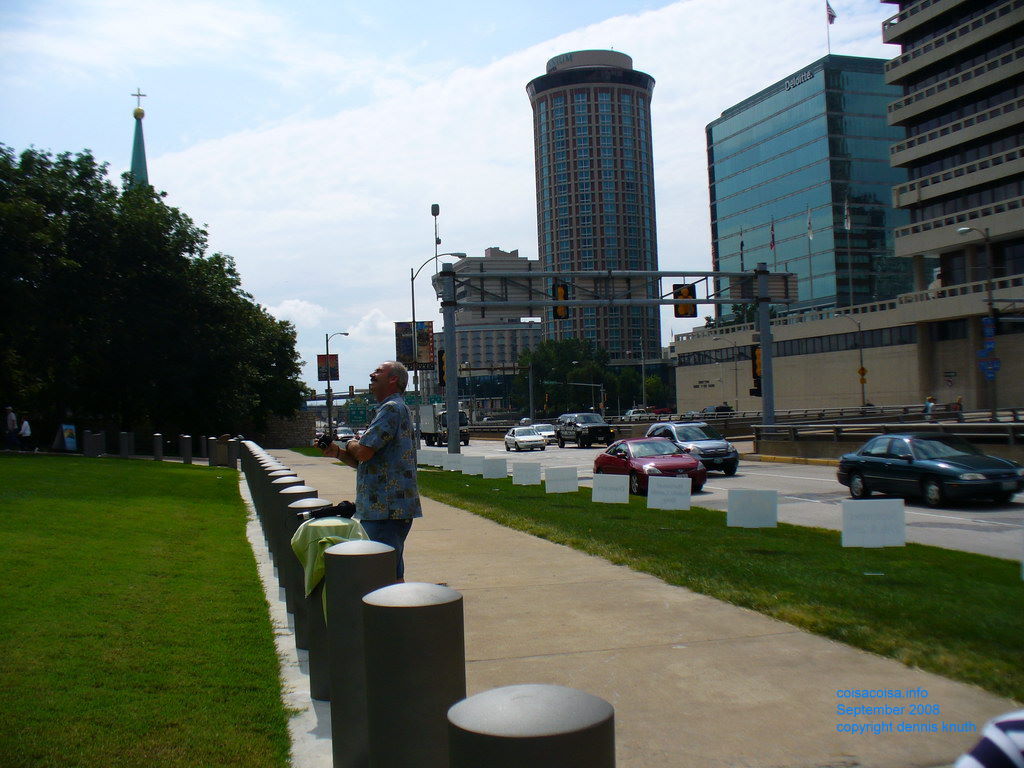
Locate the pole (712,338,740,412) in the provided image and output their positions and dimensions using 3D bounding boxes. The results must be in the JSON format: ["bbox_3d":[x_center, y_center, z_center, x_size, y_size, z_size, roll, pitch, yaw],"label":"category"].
[{"bbox_3d":[21.853,-0.809,111.644,2.700,7.930,0.450,-2,-1,-17],"label":"pole"}]

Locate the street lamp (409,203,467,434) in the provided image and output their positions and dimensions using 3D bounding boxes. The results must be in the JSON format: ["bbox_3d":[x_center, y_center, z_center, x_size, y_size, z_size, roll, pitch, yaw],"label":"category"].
[{"bbox_3d":[-3.228,-1.513,49.818,2.600,10.100,0.450,-2,-1,-14],"label":"street lamp"}]

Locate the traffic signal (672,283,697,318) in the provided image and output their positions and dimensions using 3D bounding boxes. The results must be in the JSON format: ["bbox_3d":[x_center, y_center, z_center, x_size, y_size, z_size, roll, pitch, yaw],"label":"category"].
[{"bbox_3d":[6.878,-3.304,43.566,0.920,1.340,0.400,-2,-1,-14],"label":"traffic signal"}]

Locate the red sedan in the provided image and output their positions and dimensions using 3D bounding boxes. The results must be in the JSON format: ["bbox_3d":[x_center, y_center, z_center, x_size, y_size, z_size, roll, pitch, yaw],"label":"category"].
[{"bbox_3d":[3.638,2.173,29.564,1.810,1.420,4.700,-2,-1,-13],"label":"red sedan"}]

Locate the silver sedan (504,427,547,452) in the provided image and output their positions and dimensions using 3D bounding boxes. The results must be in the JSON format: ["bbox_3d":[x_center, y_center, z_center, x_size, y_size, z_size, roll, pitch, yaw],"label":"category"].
[{"bbox_3d":[0.843,3.524,69.835,1.700,1.380,4.450,-2,-1,-15],"label":"silver sedan"}]

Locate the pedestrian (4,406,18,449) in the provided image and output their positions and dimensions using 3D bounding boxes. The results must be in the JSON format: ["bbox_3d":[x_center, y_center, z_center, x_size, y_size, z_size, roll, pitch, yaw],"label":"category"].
[{"bbox_3d":[-20.112,1.789,44.015,0.550,1.730,0.500,-2,-1,12],"label":"pedestrian"}]

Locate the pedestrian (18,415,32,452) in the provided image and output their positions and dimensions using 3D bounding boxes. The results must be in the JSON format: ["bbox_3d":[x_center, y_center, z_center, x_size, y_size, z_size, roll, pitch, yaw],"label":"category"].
[{"bbox_3d":[-20.619,2.102,46.483,0.550,1.620,0.500,-3,-1,26],"label":"pedestrian"}]

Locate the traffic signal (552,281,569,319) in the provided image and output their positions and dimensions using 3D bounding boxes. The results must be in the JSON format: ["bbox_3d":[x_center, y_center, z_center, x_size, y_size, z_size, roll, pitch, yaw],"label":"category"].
[{"bbox_3d":[1.882,-3.201,42.467,0.570,1.340,0.400,-2,-1,-14],"label":"traffic signal"}]

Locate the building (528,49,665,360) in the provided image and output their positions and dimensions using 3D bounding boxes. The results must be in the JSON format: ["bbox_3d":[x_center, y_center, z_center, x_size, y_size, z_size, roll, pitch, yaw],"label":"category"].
[{"bbox_3d":[21.073,-35.296,266.747,31.000,85.000,31.000,-2,-1,0],"label":"building"}]

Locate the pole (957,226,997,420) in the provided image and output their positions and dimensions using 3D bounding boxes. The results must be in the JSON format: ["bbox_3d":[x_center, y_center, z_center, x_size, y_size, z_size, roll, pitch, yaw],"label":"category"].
[{"bbox_3d":[27.606,-3.449,64.748,2.500,11.640,0.550,-2,-1,-17],"label":"pole"}]

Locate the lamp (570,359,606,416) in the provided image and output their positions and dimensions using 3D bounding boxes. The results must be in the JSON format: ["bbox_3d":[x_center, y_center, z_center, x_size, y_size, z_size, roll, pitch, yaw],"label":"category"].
[{"bbox_3d":[10.525,1.096,160.001,3.400,9.300,0.500,-2,-1,-14],"label":"lamp"}]

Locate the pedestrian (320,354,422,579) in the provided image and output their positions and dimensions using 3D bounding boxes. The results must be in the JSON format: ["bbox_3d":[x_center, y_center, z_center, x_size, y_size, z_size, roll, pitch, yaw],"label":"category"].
[{"bbox_3d":[-0.789,0.756,6.135,0.580,1.760,0.560,-2,-1,9],"label":"pedestrian"}]

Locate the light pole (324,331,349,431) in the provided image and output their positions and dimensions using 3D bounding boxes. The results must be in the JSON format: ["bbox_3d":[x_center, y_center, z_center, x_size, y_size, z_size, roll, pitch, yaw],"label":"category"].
[{"bbox_3d":[-14.757,0.390,94.238,2.000,9.900,0.450,-2,-1,-14],"label":"light pole"}]

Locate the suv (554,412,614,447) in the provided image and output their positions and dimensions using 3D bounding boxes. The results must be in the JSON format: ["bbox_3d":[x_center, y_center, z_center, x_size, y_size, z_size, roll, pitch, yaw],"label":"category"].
[{"bbox_3d":[4.000,2.583,60.800,1.980,1.900,5.100,-2,-1,-17],"label":"suv"}]

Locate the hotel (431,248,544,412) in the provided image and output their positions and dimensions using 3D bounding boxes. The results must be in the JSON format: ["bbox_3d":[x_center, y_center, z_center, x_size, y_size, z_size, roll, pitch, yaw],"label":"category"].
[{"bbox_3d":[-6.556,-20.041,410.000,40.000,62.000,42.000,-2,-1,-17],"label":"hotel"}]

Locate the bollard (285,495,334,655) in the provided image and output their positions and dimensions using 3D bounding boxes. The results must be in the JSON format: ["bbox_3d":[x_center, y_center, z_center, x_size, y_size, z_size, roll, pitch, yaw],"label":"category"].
[{"bbox_3d":[-1.260,1.198,6.879,0.285,0.950,0.285,-2,-1,-14],"label":"bollard"}]

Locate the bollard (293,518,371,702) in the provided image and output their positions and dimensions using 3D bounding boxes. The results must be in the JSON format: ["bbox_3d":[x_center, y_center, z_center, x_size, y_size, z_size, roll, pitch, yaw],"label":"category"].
[{"bbox_3d":[-0.923,1.182,5.716,0.285,0.965,0.285,-2,-1,-17],"label":"bollard"}]

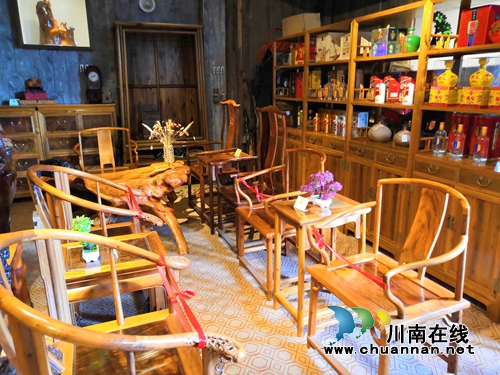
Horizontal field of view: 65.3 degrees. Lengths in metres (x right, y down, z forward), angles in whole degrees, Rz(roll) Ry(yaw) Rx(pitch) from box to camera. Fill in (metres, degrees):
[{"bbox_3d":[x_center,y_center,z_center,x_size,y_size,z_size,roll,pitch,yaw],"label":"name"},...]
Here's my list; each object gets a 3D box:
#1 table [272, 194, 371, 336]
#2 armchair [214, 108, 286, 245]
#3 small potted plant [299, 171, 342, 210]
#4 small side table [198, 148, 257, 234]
[{"bbox_3d":[0.457,0.464,2.521,0.503,0.708,0.408,-7,16,-24],"label":"table"},{"bbox_3d":[0.003,-0.089,3.545,0.529,1.273,0.586,-7,16,-24],"label":"armchair"},{"bbox_3d":[0.435,0.020,2.454,0.179,0.186,0.214,-7,16,-24],"label":"small potted plant"},{"bbox_3d":[-0.222,0.041,4.161,0.515,0.715,0.422,-7,16,-24],"label":"small side table"}]

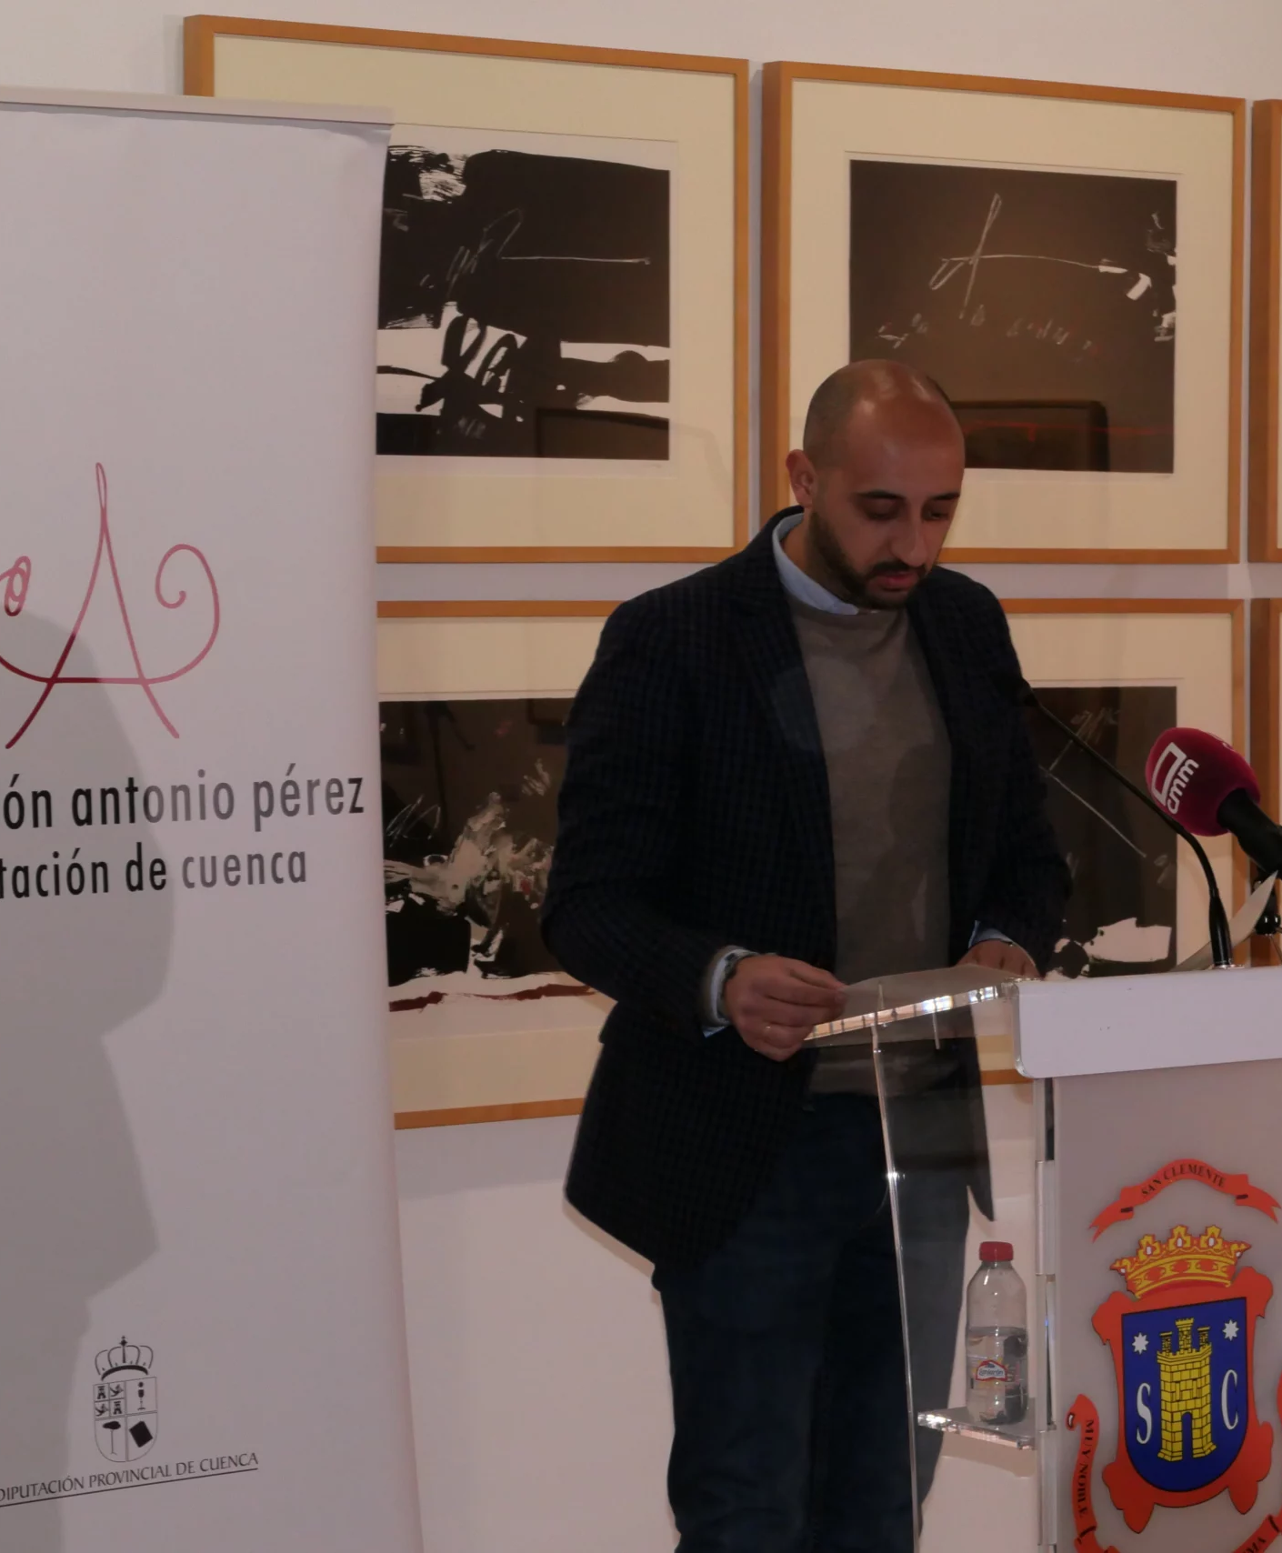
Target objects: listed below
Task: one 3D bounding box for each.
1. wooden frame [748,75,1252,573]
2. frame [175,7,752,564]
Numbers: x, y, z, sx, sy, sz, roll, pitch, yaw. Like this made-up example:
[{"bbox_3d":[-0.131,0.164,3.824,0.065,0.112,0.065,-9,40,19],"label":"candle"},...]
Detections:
[{"bbox_3d":[0.533,-0.653,6.991,0.872,0.693,0.041,-2,3,-36],"label":"wooden frame"},{"bbox_3d":[-0.217,-0.630,6.453,0.872,0.693,0.041,-2,3,-36],"label":"frame"}]

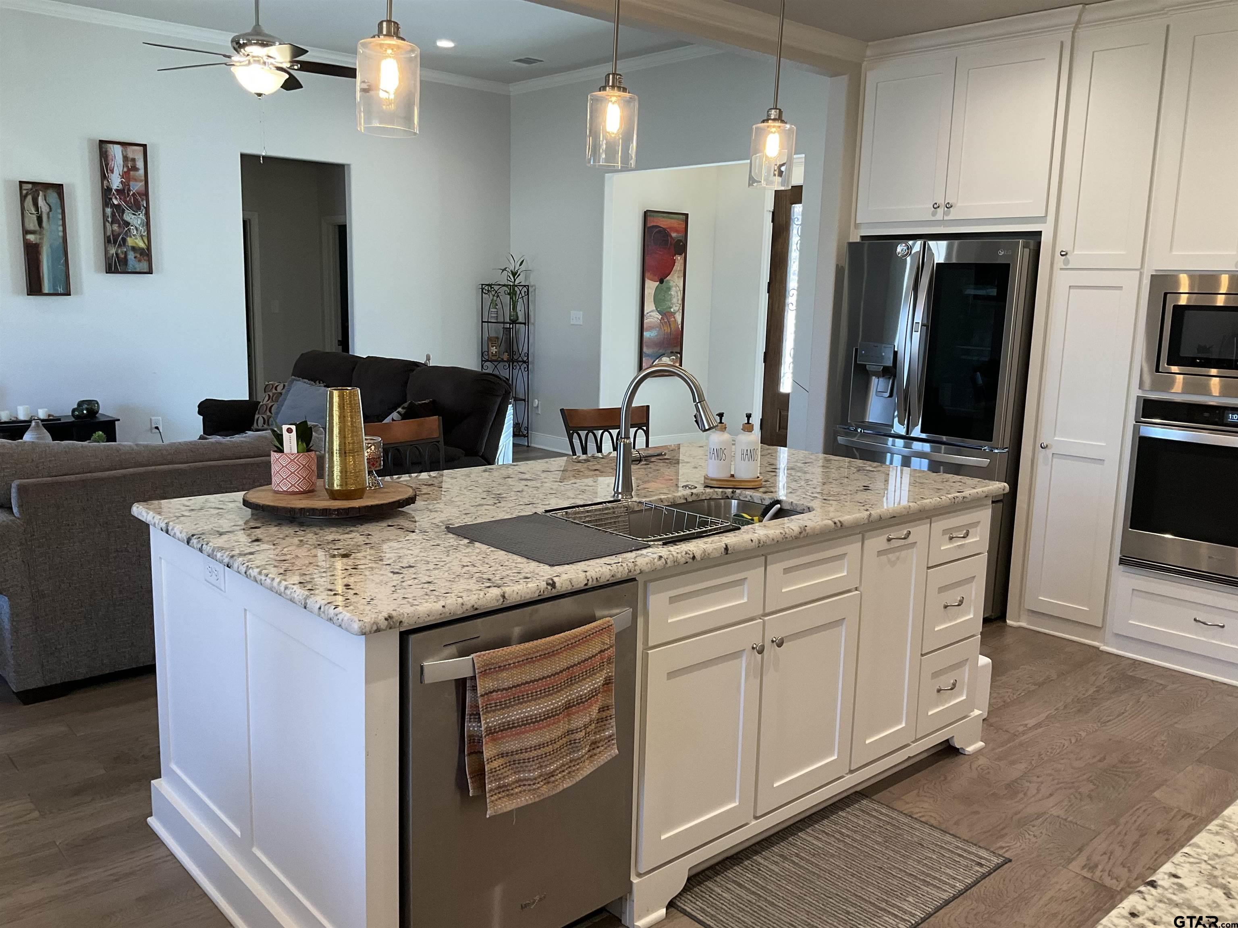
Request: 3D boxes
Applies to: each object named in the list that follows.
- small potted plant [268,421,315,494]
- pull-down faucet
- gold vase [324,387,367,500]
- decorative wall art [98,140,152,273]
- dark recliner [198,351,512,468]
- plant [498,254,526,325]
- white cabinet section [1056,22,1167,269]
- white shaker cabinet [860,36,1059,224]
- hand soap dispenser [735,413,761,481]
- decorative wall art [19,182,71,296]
[{"bbox_3d":[-0.877,-0.021,2.796,0.125,0.189,0.120,-1,10,-17],"label":"small potted plant"},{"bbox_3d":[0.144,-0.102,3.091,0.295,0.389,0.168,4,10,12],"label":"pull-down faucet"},{"bbox_3d":[-0.718,-0.053,2.718,0.112,0.286,0.112,-1,10,-15],"label":"gold vase"},{"bbox_3d":[-3.649,-1.896,7.696,0.333,0.949,0.035,-7,13,-42],"label":"decorative wall art"},{"bbox_3d":[-1.722,-0.123,6.511,0.980,1.020,2.350,-7,13,-42],"label":"dark recliner"},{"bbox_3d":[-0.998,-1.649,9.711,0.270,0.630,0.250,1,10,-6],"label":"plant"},{"bbox_3d":[2.312,-1.368,4.617,0.560,1.000,0.378,-7,13,-41],"label":"white cabinet section"},{"bbox_3d":[1.792,-1.569,5.119,0.600,0.760,1.010,-7,13,-42],"label":"white shaker cabinet"},{"bbox_3d":[0.417,-0.061,3.362,0.072,0.206,0.074,0,10,-11],"label":"hand soap dispenser"},{"bbox_3d":[-4.070,-1.594,7.368,0.281,0.784,0.035,-7,13,-42],"label":"decorative wall art"}]

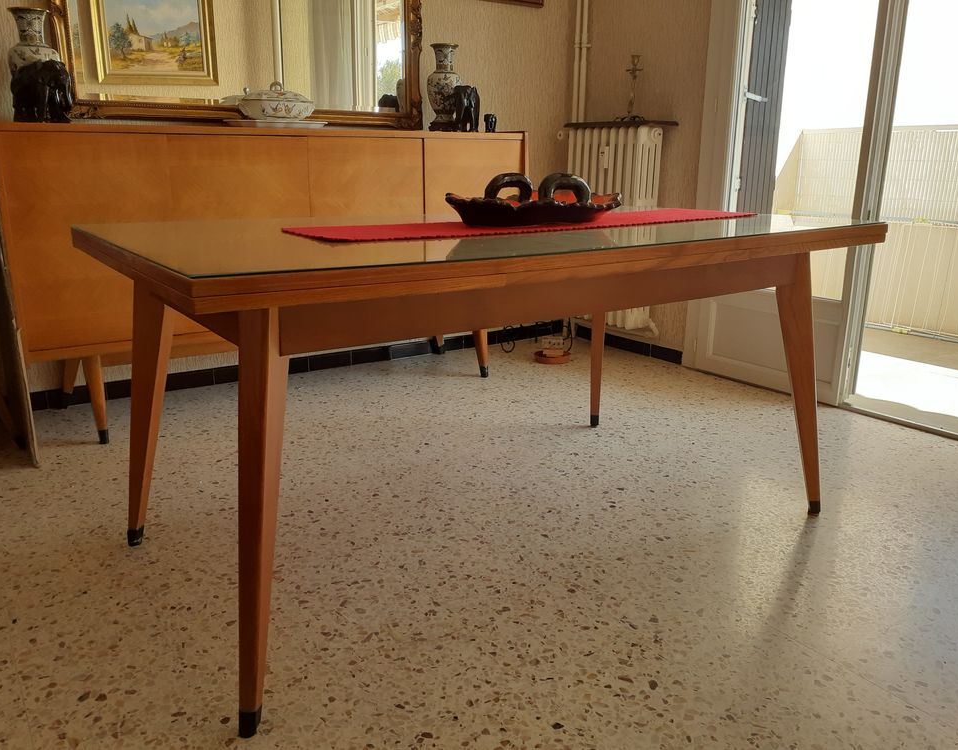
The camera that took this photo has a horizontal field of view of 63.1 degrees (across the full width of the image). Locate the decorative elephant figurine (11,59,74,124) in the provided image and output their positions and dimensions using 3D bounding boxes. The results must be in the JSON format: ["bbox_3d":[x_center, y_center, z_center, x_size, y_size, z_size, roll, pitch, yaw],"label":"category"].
[{"bbox_3d":[-1.327,-0.858,2.370,0.160,0.183,0.110,6,16,23],"label":"decorative elephant figurine"}]

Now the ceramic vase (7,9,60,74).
[{"bbox_3d":[-1.391,-0.969,2.457,0.138,0.351,0.138,-10,18,-31],"label":"ceramic vase"}]

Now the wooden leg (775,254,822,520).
[{"bbox_3d":[0.827,0.014,2.008,0.085,0.721,0.055,-8,14,9],"label":"wooden leg"}]

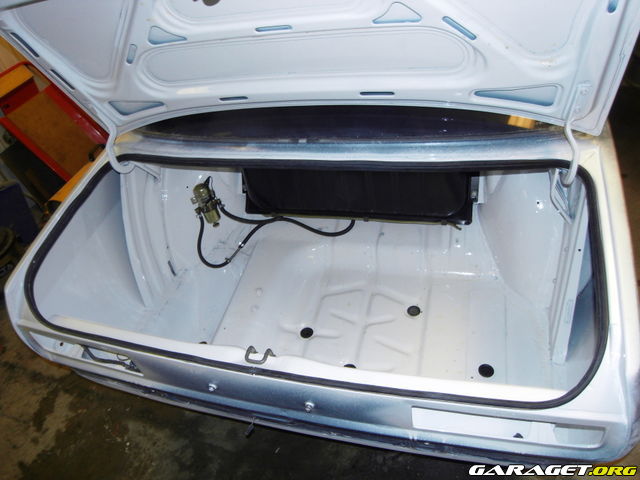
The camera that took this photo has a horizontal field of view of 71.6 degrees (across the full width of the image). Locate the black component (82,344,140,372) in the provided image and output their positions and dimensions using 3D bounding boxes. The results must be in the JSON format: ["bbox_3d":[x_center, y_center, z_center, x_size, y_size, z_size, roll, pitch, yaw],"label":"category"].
[{"bbox_3d":[-0.509,0.288,1.078,0.145,0.045,0.040,4,53,15],"label":"black component"}]

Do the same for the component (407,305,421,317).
[{"bbox_3d":[0.296,0.226,1.400,0.041,0.012,0.041,4,53,15],"label":"component"}]

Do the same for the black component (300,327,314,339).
[{"bbox_3d":[-0.042,0.298,1.415,0.041,0.012,0.041,-6,51,7],"label":"black component"}]

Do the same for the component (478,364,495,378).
[{"bbox_3d":[0.467,0.369,1.247,0.041,0.012,0.041,4,53,15],"label":"component"}]

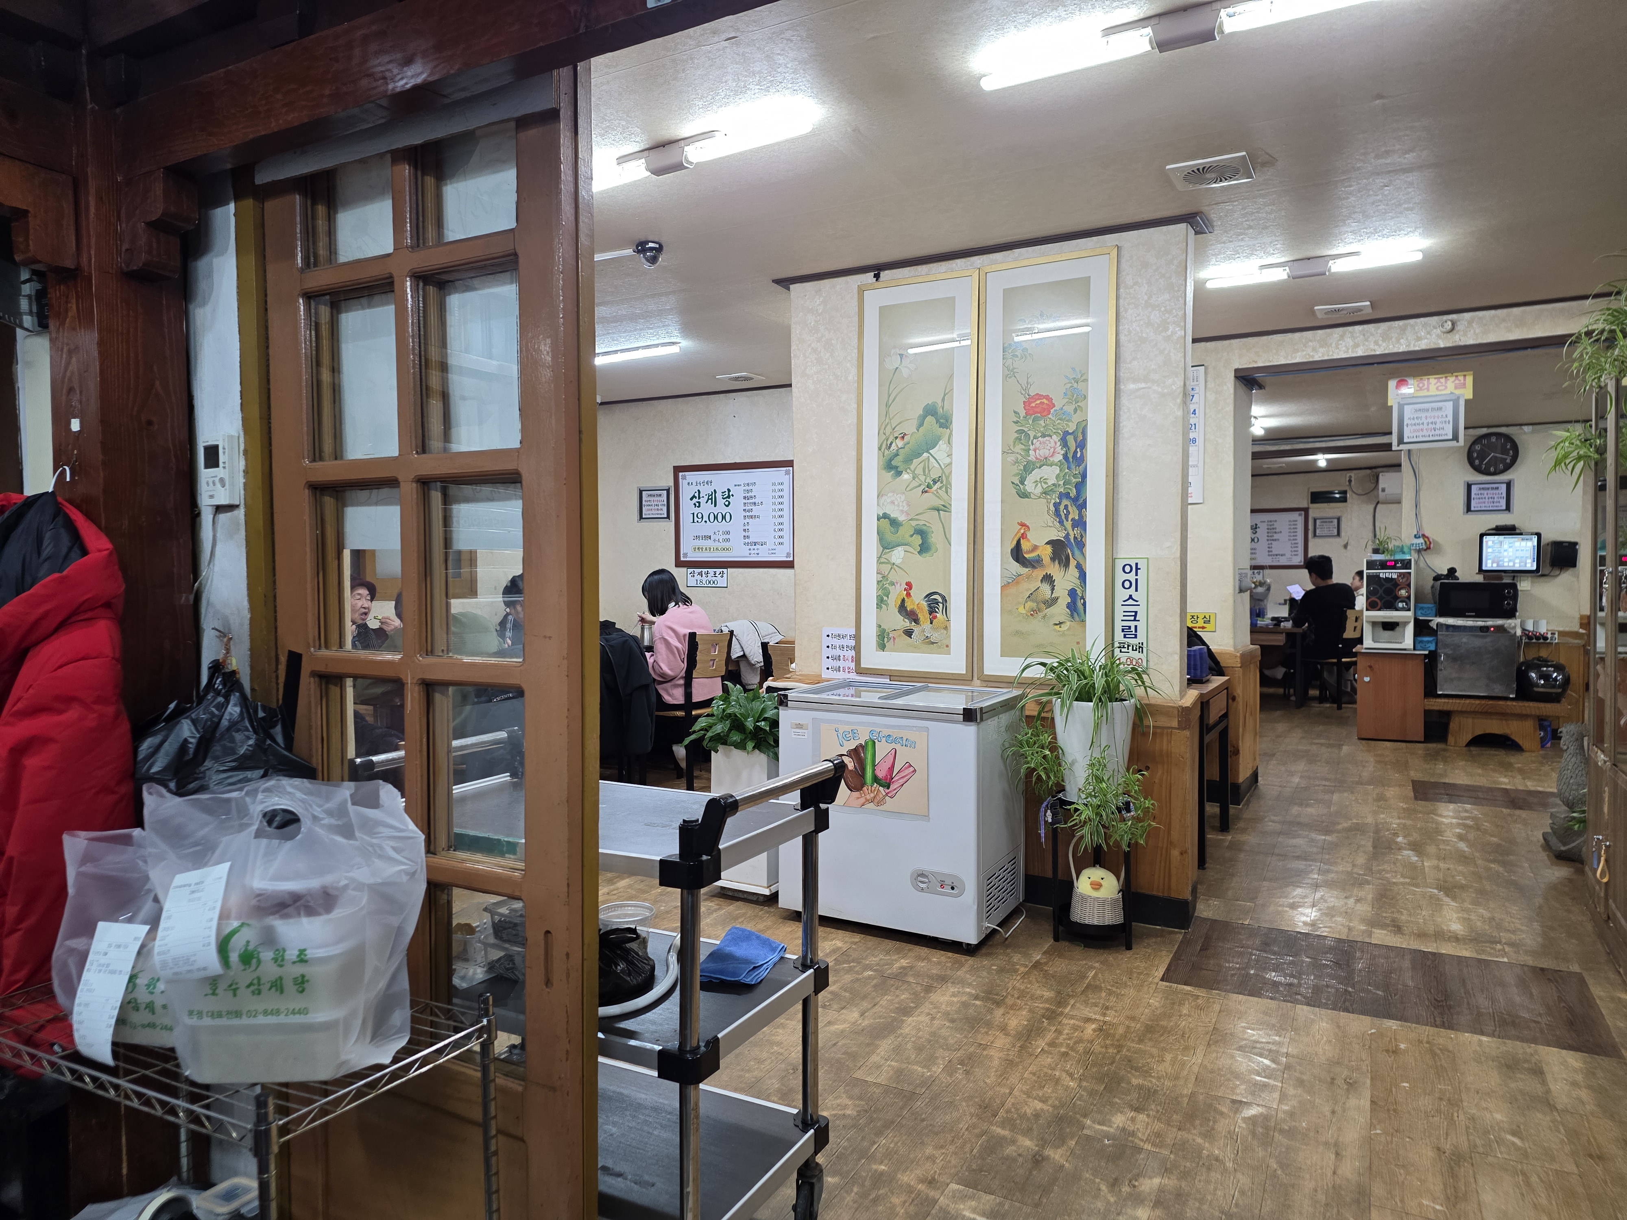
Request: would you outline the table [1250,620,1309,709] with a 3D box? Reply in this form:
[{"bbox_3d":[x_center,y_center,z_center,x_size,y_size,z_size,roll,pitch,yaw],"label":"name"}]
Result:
[{"bbox_3d":[4.355,0.491,10.368,0.720,0.725,1.200,2,3,30],"label":"table"}]

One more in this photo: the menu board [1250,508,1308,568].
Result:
[{"bbox_3d":[5.110,-0.804,12.300,0.950,0.700,0.035,1,2,28],"label":"menu board"}]

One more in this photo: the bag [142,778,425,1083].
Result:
[{"bbox_3d":[-0.655,0.381,1.355,0.290,0.327,0.175,0,2,-2],"label":"bag"}]

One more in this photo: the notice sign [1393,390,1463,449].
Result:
[{"bbox_3d":[3.052,-0.936,5.360,0.310,0.257,0.025,2,3,33],"label":"notice sign"}]

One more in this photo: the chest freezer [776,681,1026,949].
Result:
[{"bbox_3d":[0.313,0.676,3.755,0.722,0.772,0.480,1,2,29],"label":"chest freezer"}]

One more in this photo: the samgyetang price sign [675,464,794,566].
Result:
[{"bbox_3d":[-0.564,-0.675,7.730,1.078,0.750,0.030,2,3,30],"label":"samgyetang price sign"}]

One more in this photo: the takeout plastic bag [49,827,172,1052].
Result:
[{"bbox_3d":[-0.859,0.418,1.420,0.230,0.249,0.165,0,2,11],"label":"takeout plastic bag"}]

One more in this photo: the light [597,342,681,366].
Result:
[{"bbox_3d":[-1.261,-1.467,6.312,1.200,0.085,0.100,2,3,32],"label":"light"}]

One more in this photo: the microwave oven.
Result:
[{"bbox_3d":[4.813,-0.075,7.837,0.470,0.255,0.350,1,3,28],"label":"microwave oven"}]

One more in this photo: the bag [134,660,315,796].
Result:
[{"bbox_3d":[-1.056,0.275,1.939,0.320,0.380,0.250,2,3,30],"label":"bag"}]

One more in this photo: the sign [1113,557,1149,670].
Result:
[{"bbox_3d":[1.125,0.013,3.836,0.120,0.390,0.010,1,2,28],"label":"sign"}]

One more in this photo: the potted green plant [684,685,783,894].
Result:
[{"bbox_3d":[-0.292,0.667,4.100,0.380,0.770,0.370,1,2,28],"label":"potted green plant"}]

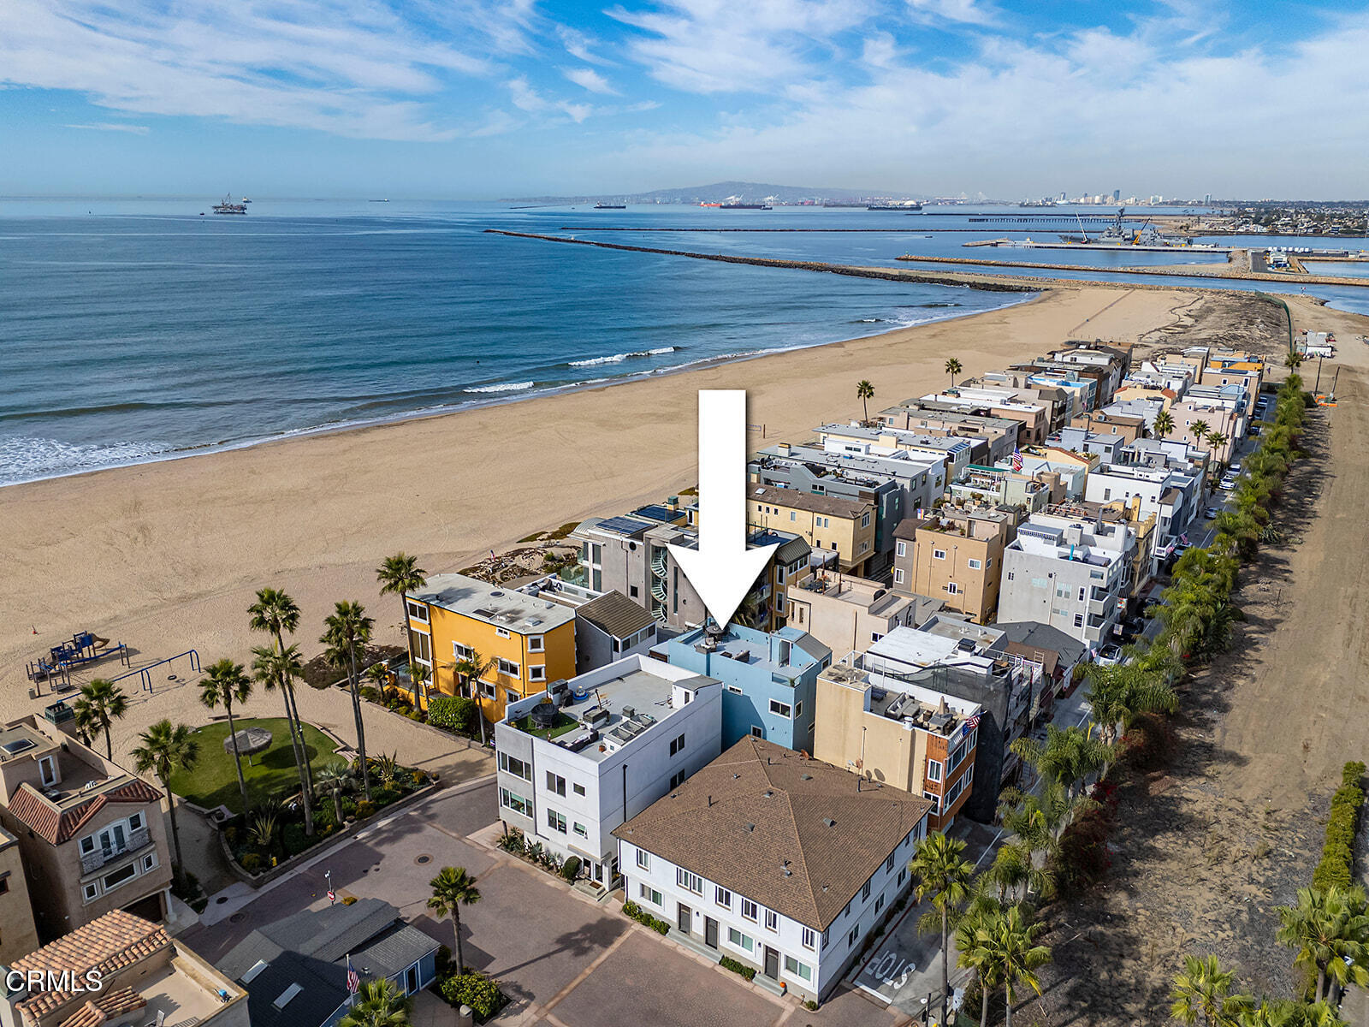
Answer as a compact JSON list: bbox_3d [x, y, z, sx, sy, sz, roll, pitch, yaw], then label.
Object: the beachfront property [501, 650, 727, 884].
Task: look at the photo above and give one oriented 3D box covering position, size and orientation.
[{"bbox_3d":[-4.942,18.729,70.971,8.700,10.600,14.200,14,23,35],"label":"beachfront property"}]

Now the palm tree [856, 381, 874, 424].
[{"bbox_3d":[39.030,-22.518,203.571,3.873,12.024,3.873,12,21,34],"label":"palm tree"}]

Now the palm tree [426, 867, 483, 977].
[{"bbox_3d":[-13.658,24.723,57.133,3.300,7.846,3.300,0,18,0],"label":"palm tree"}]

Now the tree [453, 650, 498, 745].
[{"bbox_3d":[-17.614,15.955,81.042,3.800,8.746,3.800,0,18,0],"label":"tree"}]

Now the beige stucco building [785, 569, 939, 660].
[{"bbox_3d":[15.911,12.089,91.050,10.600,10.700,6.000,14,23,35],"label":"beige stucco building"}]

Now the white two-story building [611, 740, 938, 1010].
[{"bbox_3d":[6.474,22.250,65.460,15.700,7.500,15.900,14,23,35],"label":"white two-story building"}]

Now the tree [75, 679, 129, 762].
[{"bbox_3d":[-41.655,16.557,68.650,3.636,9.507,3.500,-12,22,-33],"label":"tree"}]

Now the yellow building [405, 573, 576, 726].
[{"bbox_3d":[-17.103,11.983,84.335,16.600,8.800,6.800,13,22,34],"label":"yellow building"}]

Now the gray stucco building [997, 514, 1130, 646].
[{"bbox_3d":[39.853,8.397,101.329,10.200,11.400,6.400,14,23,35],"label":"gray stucco building"}]

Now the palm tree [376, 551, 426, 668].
[{"bbox_3d":[-25.367,11.223,87.469,4.540,15.575,4.540,12,21,34],"label":"palm tree"}]

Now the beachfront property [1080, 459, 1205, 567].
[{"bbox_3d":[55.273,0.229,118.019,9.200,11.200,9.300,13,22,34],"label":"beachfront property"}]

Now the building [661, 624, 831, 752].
[{"bbox_3d":[4.863,14.513,73.931,11.400,10.700,6.200,13,22,34],"label":"building"}]

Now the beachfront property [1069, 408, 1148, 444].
[{"bbox_3d":[71.216,-11.097,161.104,10.400,11.300,6.900,14,23,35],"label":"beachfront property"}]

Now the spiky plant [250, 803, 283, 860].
[{"bbox_3d":[-30.318,23.146,68.817,2.300,2.700,2.300,14,23,35],"label":"spiky plant"}]

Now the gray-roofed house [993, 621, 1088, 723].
[{"bbox_3d":[33.229,14.528,93.905,9.600,4.400,13.300,14,23,35],"label":"gray-roofed house"}]

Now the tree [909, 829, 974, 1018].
[{"bbox_3d":[14.021,23.570,53.162,3.800,12.898,3.800,0,18,0],"label":"tree"}]

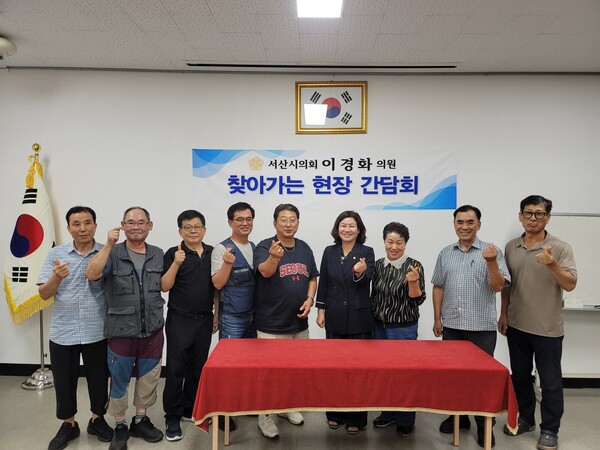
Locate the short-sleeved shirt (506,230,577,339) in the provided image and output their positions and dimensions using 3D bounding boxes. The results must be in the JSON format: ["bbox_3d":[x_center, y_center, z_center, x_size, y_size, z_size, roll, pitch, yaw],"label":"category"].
[{"bbox_3d":[1.735,0.433,3.151,0.515,0.758,0.323,1,2,19],"label":"short-sleeved shirt"}]

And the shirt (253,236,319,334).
[{"bbox_3d":[-0.108,0.451,3.232,0.485,0.717,0.333,0,1,-10],"label":"shirt"}]

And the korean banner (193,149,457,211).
[{"bbox_3d":[0.235,-0.431,4.151,2.520,0.585,0.030,1,1,1],"label":"korean banner"}]

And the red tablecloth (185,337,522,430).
[{"bbox_3d":[0.336,1.014,2.798,1.858,0.364,0.636,1,1,0],"label":"red tablecloth"}]

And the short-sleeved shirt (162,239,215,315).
[{"bbox_3d":[-0.812,0.382,3.212,0.444,0.586,0.293,0,2,-17],"label":"short-sleeved shirt"}]

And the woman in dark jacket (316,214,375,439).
[{"bbox_3d":[0.339,0.716,3.232,0.465,1.656,0.384,1,1,5],"label":"woman in dark jacket"}]

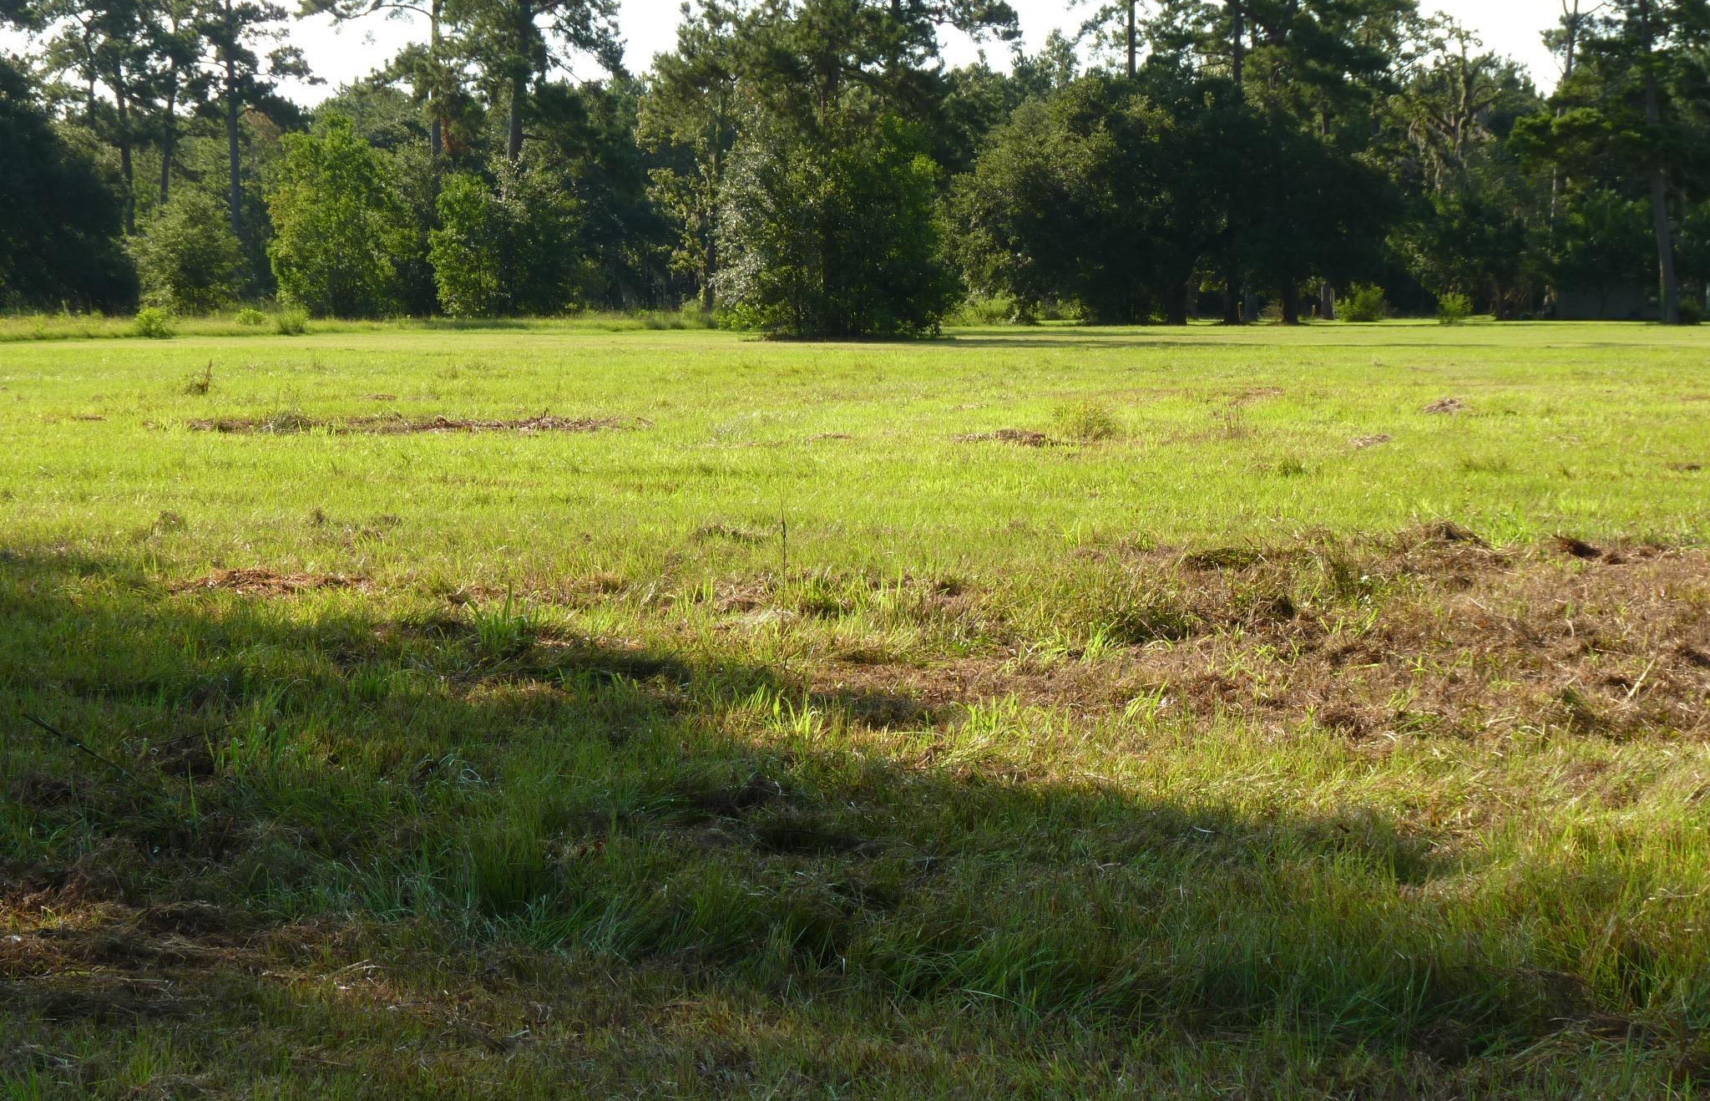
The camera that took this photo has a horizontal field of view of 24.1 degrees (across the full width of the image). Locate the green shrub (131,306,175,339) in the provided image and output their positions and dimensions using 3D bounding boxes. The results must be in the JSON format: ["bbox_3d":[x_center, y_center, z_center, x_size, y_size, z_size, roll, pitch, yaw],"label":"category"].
[{"bbox_3d":[-20.703,-6.737,118.000,1.261,0.985,1.135,-1,4,-10],"label":"green shrub"}]

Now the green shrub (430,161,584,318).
[{"bbox_3d":[-12.611,-11.256,145.000,5.616,5.713,4.773,0,4,-5],"label":"green shrub"}]

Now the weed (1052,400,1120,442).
[{"bbox_3d":[2.368,-1.328,41.000,0.698,0.401,0.593,0,4,3],"label":"weed"}]

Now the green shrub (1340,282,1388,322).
[{"bbox_3d":[20.635,-10.006,162.000,1.947,1.569,1.752,0,4,7],"label":"green shrub"}]

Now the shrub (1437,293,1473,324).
[{"bbox_3d":[23.262,-9.367,155.000,1.449,1.294,1.377,1,4,9],"label":"shrub"}]

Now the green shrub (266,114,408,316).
[{"bbox_3d":[-18.969,-12.270,147.000,5.301,7.509,4.771,0,4,-7],"label":"green shrub"}]

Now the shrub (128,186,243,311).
[{"bbox_3d":[-24.589,-11.043,147.000,4.270,4.761,4.056,-1,4,-9],"label":"shrub"}]

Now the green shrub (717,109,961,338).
[{"bbox_3d":[-0.497,-10.102,124.000,7.576,7.080,6.440,0,4,0],"label":"green shrub"}]

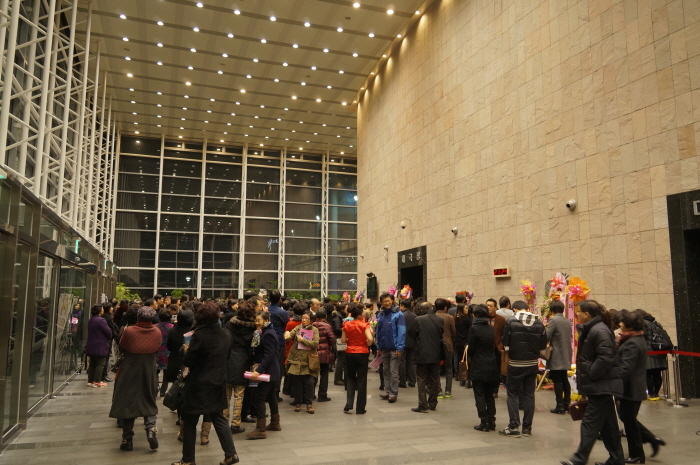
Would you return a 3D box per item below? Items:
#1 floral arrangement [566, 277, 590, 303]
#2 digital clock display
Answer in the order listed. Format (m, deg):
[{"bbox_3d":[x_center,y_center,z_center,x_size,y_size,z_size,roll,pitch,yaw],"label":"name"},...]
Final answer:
[{"bbox_3d":[3.924,0.984,9.016,0.380,0.455,0.280,-6,-10,40],"label":"floral arrangement"},{"bbox_3d":[3.982,1.036,13.767,0.086,0.246,0.675,3,-8,-18],"label":"digital clock display"}]

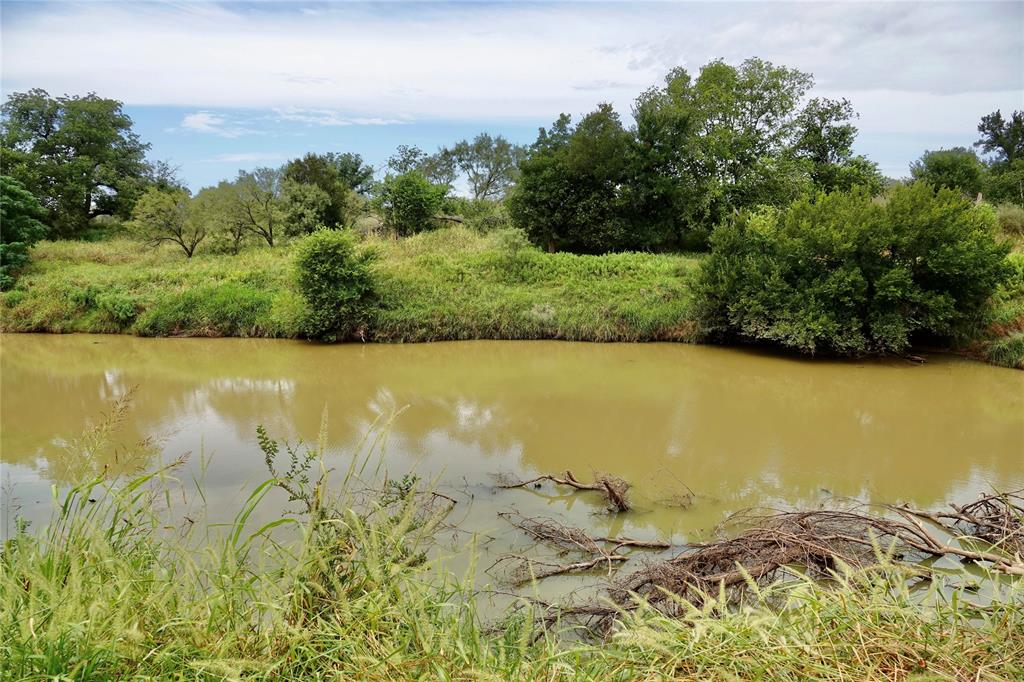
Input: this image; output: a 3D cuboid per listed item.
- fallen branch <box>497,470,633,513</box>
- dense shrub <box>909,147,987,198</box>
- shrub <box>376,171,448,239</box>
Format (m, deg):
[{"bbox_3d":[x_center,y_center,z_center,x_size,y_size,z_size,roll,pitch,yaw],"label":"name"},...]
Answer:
[{"bbox_3d":[0.611,1.691,7.913,1.550,0.370,0.600,3,10,15],"label":"fallen branch"},{"bbox_3d":[24.260,-9.038,38.014,4.340,3.470,3.900,6,12,31],"label":"dense shrub"},{"bbox_3d":[-4.189,-5.699,28.444,2.920,2.740,2.630,-1,10,-8],"label":"shrub"}]

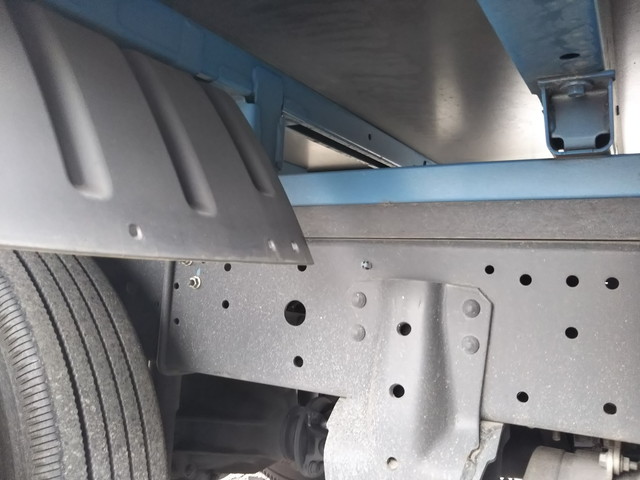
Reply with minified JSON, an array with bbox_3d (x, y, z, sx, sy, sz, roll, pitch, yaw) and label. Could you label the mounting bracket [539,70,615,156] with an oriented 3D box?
[{"bbox_3d":[0.294,-0.137,0.636,0.076,0.084,0.067,0,1,27],"label":"mounting bracket"}]

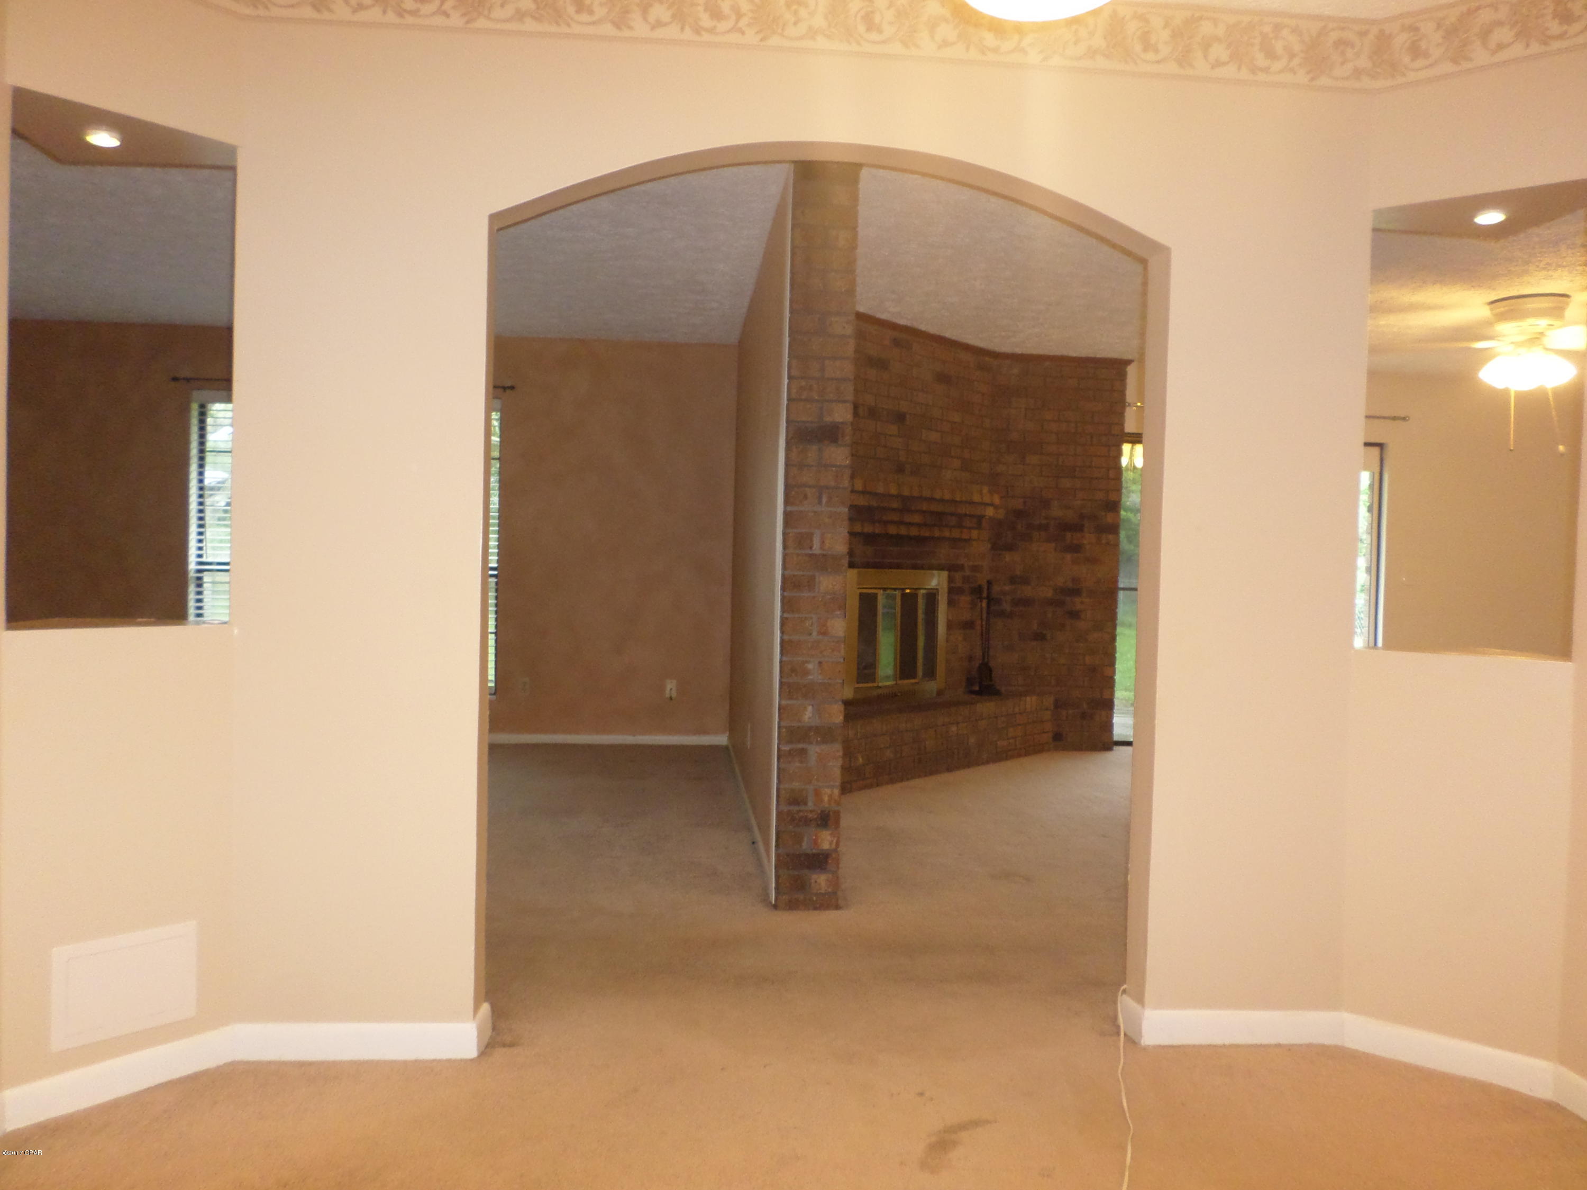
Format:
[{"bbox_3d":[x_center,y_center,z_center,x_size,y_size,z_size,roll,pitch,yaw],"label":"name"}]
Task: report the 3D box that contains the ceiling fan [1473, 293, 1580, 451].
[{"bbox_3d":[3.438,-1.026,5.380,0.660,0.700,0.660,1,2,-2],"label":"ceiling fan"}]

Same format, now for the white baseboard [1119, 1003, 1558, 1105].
[{"bbox_3d":[1.235,1.034,2.602,0.828,0.087,0.300,1,2,-2],"label":"white baseboard"}]

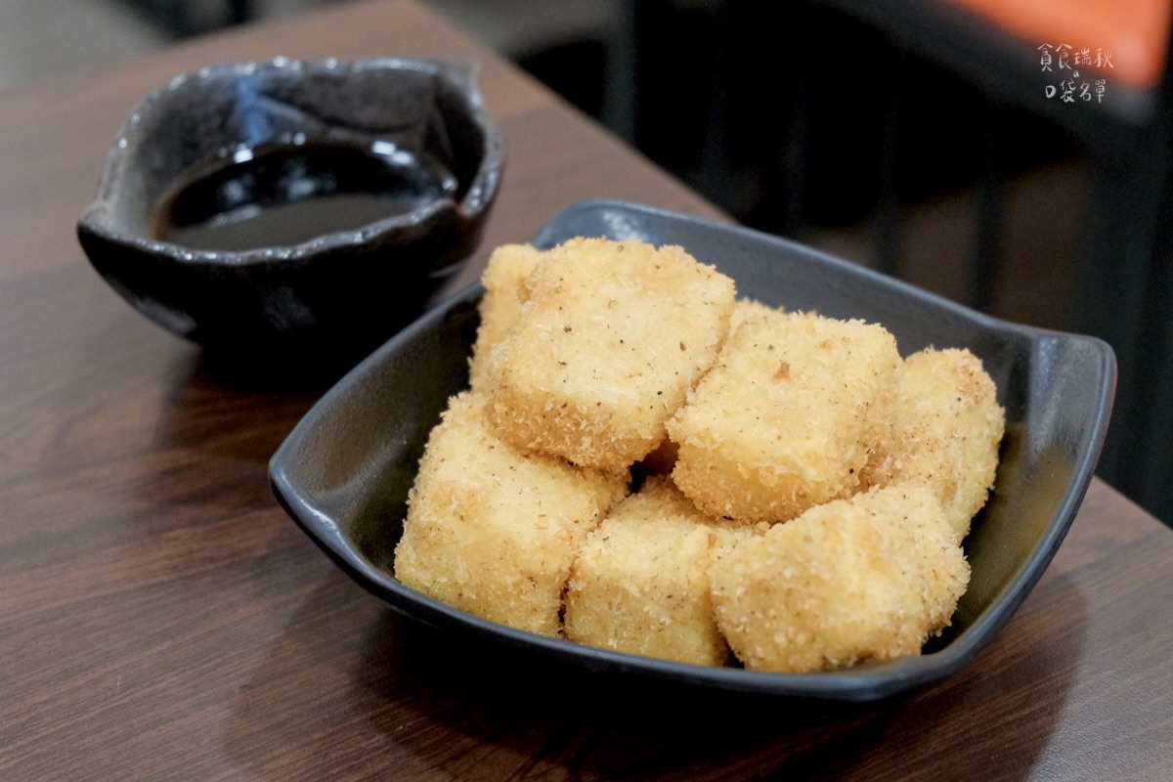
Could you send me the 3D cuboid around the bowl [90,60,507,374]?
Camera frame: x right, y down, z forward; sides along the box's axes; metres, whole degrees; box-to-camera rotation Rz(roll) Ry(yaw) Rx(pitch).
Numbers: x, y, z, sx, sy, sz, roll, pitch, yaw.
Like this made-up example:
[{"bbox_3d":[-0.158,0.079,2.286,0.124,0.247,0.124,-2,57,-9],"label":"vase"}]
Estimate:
[{"bbox_3d":[-0.075,-0.040,0.640,0.108,0.054,0.104,0,34,0],"label":"bowl"}]

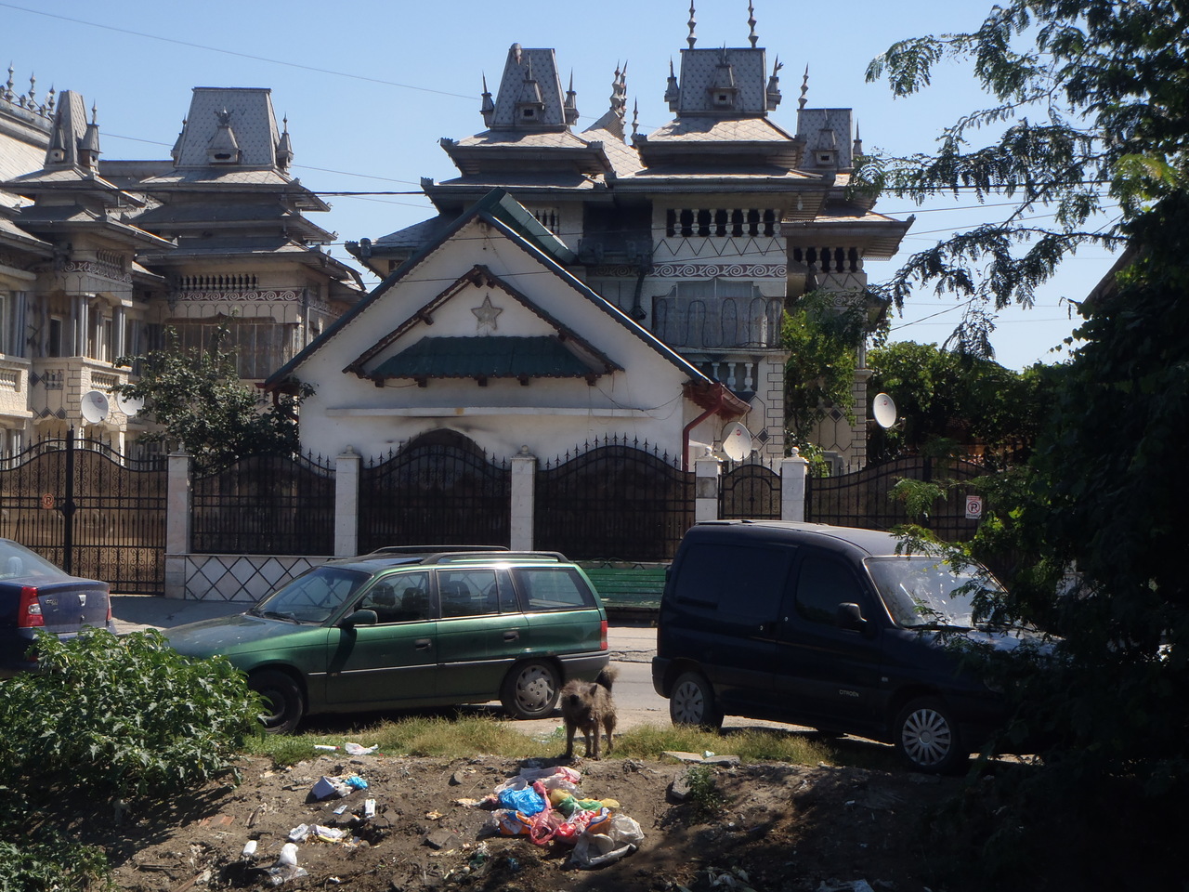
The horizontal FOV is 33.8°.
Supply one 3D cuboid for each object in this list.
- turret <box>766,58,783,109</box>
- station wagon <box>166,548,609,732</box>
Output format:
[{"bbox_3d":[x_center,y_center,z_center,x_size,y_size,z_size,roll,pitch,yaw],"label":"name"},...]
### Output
[{"bbox_3d":[3.754,-7.596,41.000,0.420,1.180,0.580,0,-3,5],"label":"turret"},{"bbox_3d":[-1.961,1.691,17.585,4.280,1.490,1.690,2,-3,-33],"label":"station wagon"}]

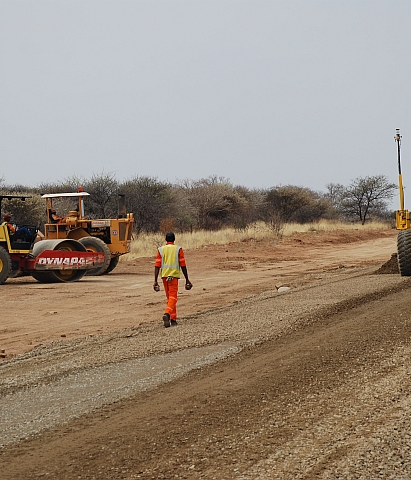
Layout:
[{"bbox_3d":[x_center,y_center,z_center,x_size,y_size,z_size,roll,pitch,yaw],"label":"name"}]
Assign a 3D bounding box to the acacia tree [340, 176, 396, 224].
[{"bbox_3d":[14.986,-3.678,220.000,5.300,4.700,5.000,0,0,0],"label":"acacia tree"}]

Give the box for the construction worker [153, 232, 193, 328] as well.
[{"bbox_3d":[-0.583,0.729,43.600,0.700,1.740,0.500,0,0,3],"label":"construction worker"}]

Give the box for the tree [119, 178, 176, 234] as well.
[{"bbox_3d":[-3.393,-1.960,140.000,3.600,3.700,3.600,0,0,0],"label":"tree"}]

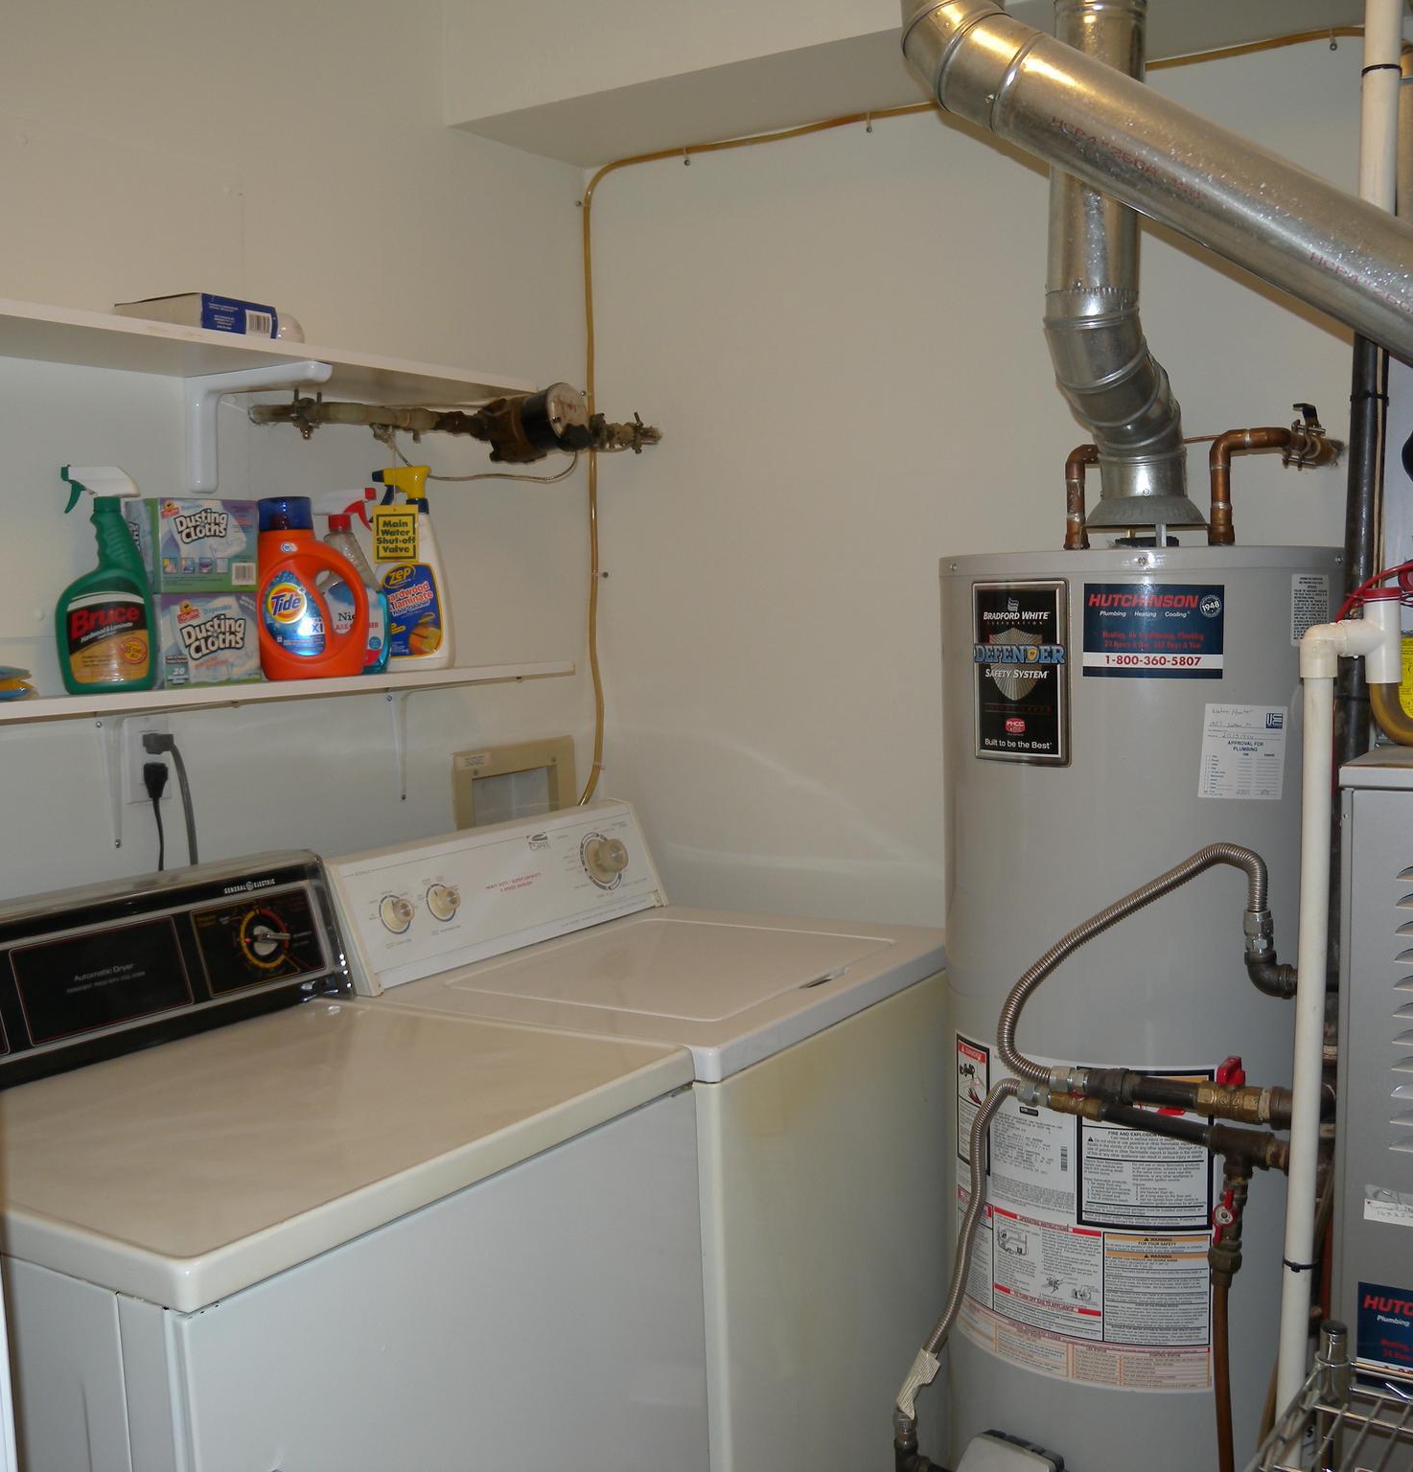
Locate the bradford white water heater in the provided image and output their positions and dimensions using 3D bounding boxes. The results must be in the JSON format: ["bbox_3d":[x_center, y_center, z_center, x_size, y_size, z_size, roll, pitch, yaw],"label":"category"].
[{"bbox_3d":[0.554,0.491,2.042,0.550,1.448,0.508,-6,7,-44],"label":"bradford white water heater"}]

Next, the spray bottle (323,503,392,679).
[{"bbox_3d":[-0.506,-0.216,2.236,0.105,0.262,0.060,-4,6,-32],"label":"spray bottle"}]

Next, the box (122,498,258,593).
[{"bbox_3d":[-0.620,-0.227,1.920,0.075,0.111,0.133,2,6,39],"label":"box"}]

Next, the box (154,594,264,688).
[{"bbox_3d":[-0.620,-0.116,1.928,0.071,0.112,0.133,2,6,36],"label":"box"}]

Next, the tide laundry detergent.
[{"bbox_3d":[-0.522,-0.194,2.103,0.088,0.240,0.156,3,7,44],"label":"tide laundry detergent"}]

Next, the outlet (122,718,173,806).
[{"bbox_3d":[-0.732,0.032,2.087,0.012,0.116,0.072,2,6,33],"label":"outlet"}]

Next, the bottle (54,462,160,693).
[{"bbox_3d":[-0.689,-0.178,1.825,0.063,0.260,0.108,3,6,40],"label":"bottle"}]

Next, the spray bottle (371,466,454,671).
[{"bbox_3d":[-0.419,-0.238,2.270,0.108,0.284,0.064,-3,5,-14],"label":"spray bottle"}]

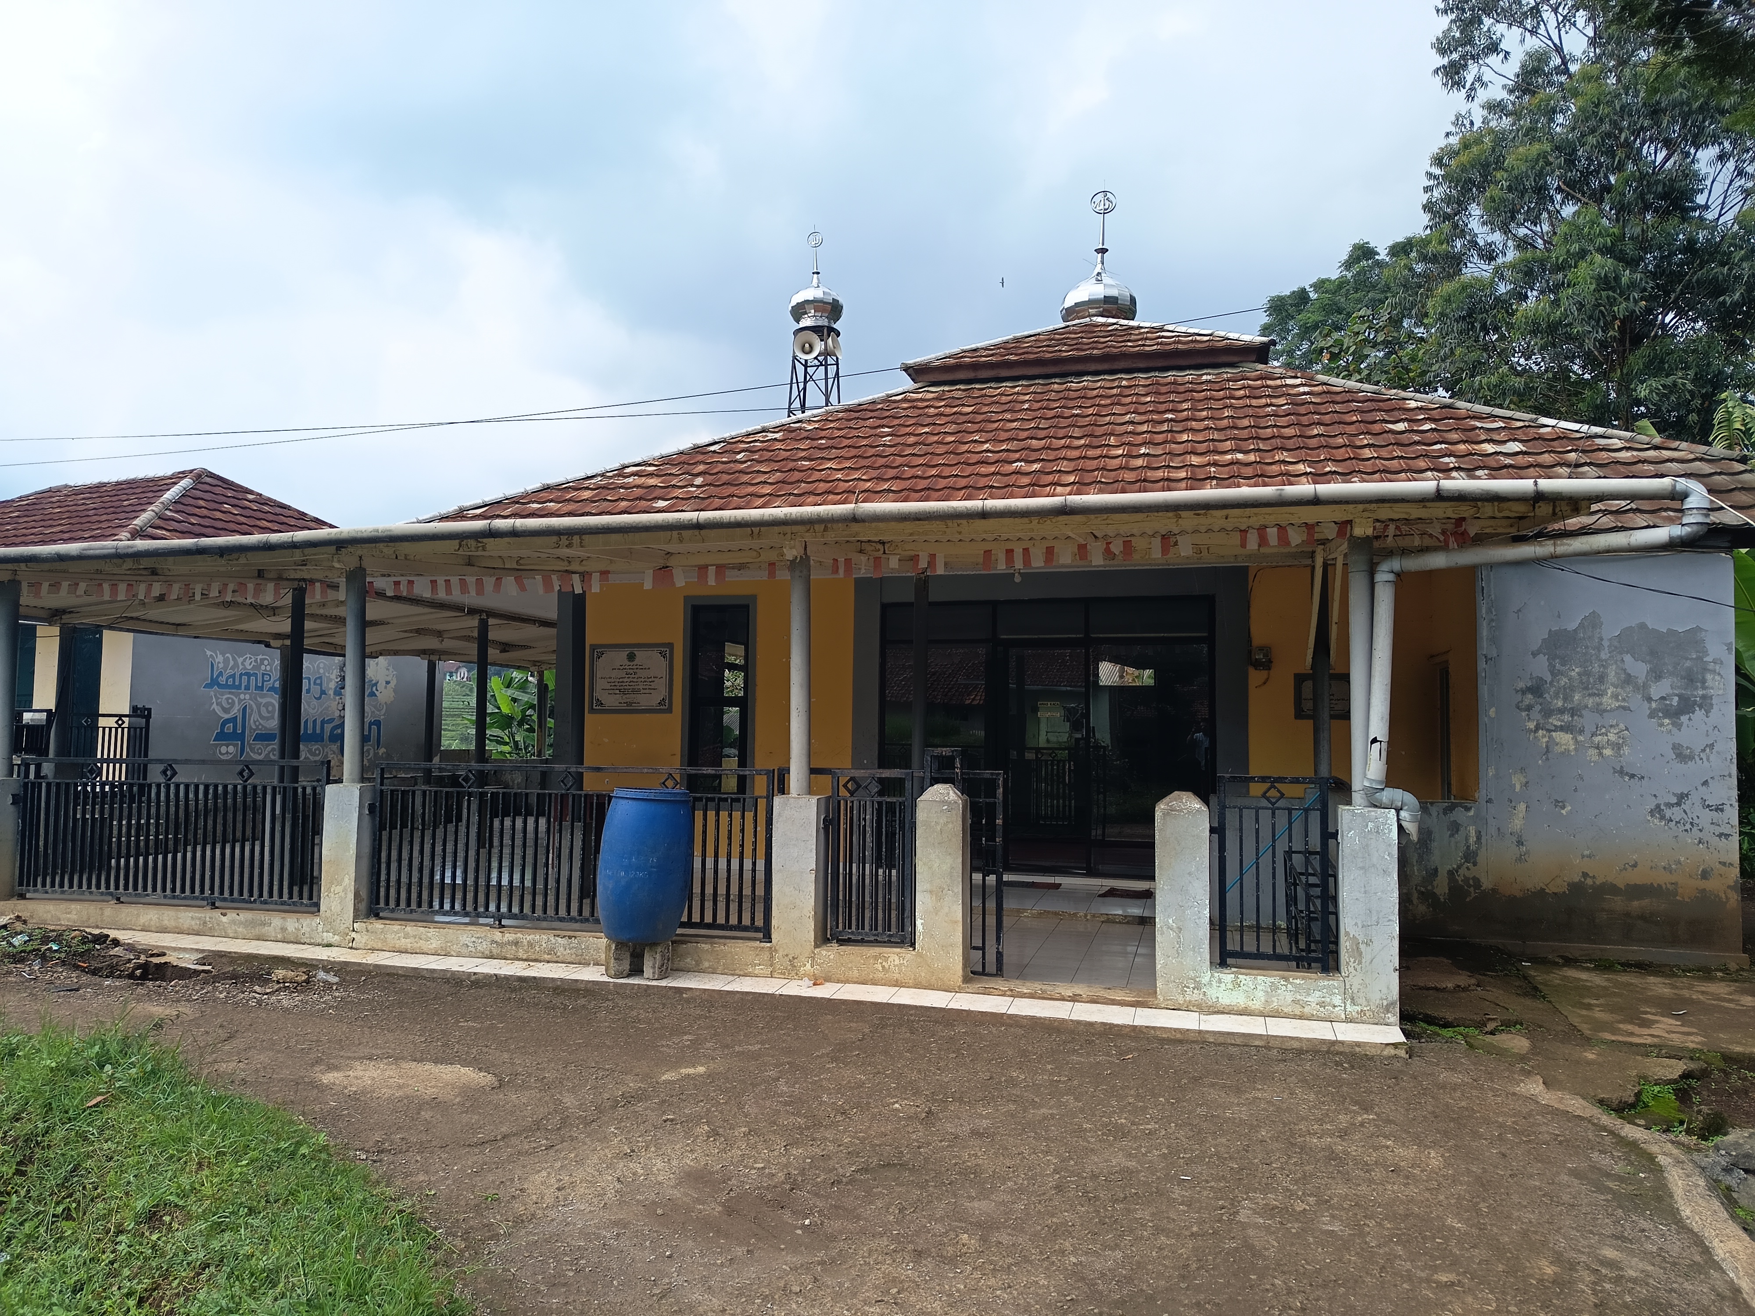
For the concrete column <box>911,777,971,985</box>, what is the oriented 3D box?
[{"bbox_3d":[0.370,1.269,6.847,0.259,1.110,0.260,0,-3,15],"label":"concrete column"}]

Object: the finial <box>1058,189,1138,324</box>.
[{"bbox_3d":[2.851,-5.144,15.696,0.960,1.786,0.960,0,-3,15],"label":"finial"}]

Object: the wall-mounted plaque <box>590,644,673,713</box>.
[{"bbox_3d":[-2.356,0.200,11.691,0.885,0.661,0.040,0,-3,15],"label":"wall-mounted plaque"}]

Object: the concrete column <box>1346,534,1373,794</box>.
[{"bbox_3d":[2.524,0.071,6.347,0.115,1.413,0.115,0,-3,15],"label":"concrete column"}]

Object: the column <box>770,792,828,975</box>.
[{"bbox_3d":[-0.445,1.317,7.059,0.253,1.016,0.260,0,-3,15],"label":"column"}]

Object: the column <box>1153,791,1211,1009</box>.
[{"bbox_3d":[1.637,1.284,6.512,0.275,1.133,0.260,0,-3,15],"label":"column"}]

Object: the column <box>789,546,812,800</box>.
[{"bbox_3d":[-0.452,0.095,7.130,0.115,1.413,0.115,1,-3,0],"label":"column"}]

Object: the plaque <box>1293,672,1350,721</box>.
[{"bbox_3d":[3.714,0.324,10.085,0.481,0.378,0.040,0,-3,15],"label":"plaque"}]

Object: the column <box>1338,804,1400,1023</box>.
[{"bbox_3d":[2.529,1.313,6.276,0.259,1.083,0.260,0,-3,15],"label":"column"}]

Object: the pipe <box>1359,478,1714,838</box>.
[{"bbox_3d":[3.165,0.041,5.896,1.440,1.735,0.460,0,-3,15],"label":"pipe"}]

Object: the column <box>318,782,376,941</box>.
[{"bbox_3d":[-3.375,1.326,7.830,0.246,1.000,0.260,0,-3,15],"label":"column"}]

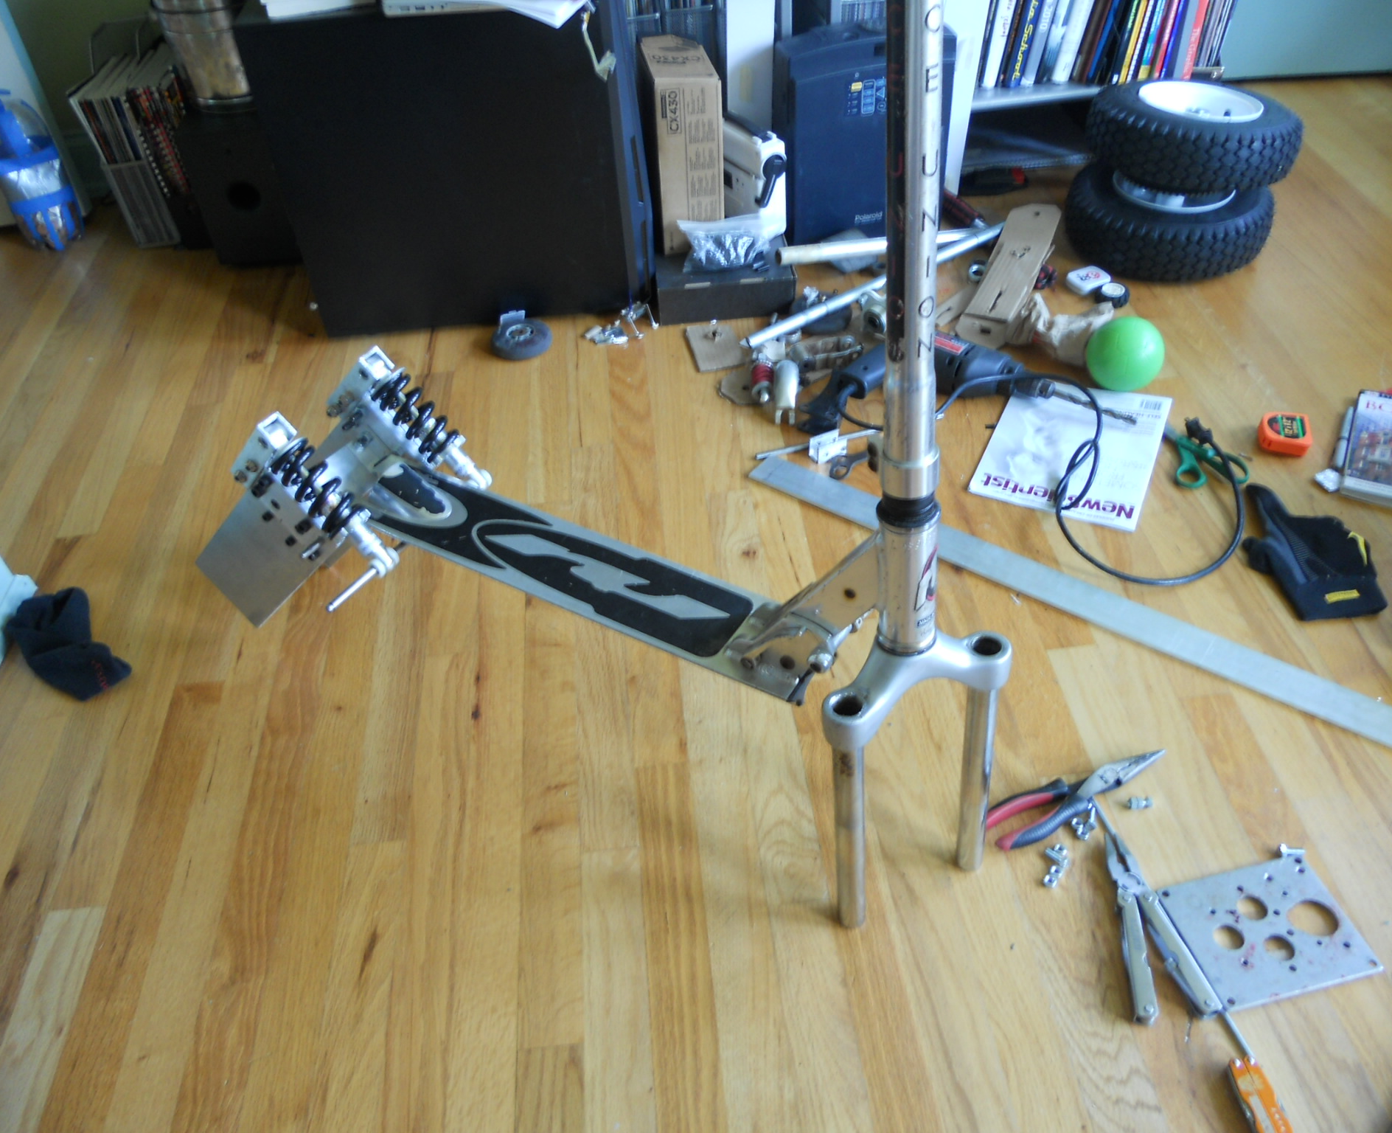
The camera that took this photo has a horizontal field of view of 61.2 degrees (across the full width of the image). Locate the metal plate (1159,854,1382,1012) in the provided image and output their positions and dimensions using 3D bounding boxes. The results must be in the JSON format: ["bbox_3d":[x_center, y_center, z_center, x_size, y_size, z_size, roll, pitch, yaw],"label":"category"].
[{"bbox_3d":[0.500,0.319,1.034,0.144,0.006,0.117,-12,44,-7],"label":"metal plate"}]

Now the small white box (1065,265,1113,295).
[{"bbox_3d":[0.608,-0.440,1.822,0.057,0.015,0.044,-21,46,-16],"label":"small white box"}]

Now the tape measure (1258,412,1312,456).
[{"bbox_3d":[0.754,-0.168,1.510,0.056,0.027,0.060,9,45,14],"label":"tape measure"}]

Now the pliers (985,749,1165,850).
[{"bbox_3d":[0.361,0.214,1.117,0.208,0.020,0.056,-20,46,-15],"label":"pliers"}]

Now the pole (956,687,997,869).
[{"bbox_3d":[0.236,0.178,0.999,0.025,0.250,0.025,-7,41,3],"label":"pole"}]

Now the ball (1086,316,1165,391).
[{"bbox_3d":[0.583,-0.288,1.598,0.100,0.100,0.100,-3,43,2],"label":"ball"}]

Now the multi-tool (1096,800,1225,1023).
[{"bbox_3d":[0.390,0.302,1.024,0.076,0.020,0.197,-6,44,-2],"label":"multi-tool"}]

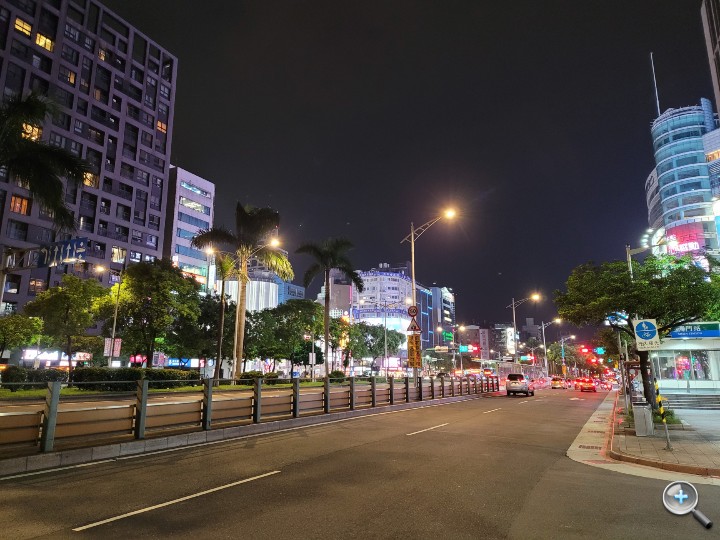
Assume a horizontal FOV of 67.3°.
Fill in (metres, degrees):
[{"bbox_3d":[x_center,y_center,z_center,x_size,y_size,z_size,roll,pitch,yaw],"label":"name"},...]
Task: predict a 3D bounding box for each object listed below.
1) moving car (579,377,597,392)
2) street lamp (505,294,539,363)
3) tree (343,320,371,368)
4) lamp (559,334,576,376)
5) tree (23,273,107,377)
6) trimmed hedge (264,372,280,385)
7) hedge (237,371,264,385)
[{"bbox_3d":[24.592,12.277,58.143,1.780,1.500,4.500,-5,-12,24],"label":"moving car"},{"bbox_3d":[17.848,7.823,59.072,3.200,10.060,0.450,-5,-12,24],"label":"street lamp"},{"bbox_3d":[-0.296,12.240,80.837,4.100,8.780,4.100,0,-11,0],"label":"tree"},{"bbox_3d":[50.751,21.875,132.270,3.600,11.166,0.500,-5,-12,24],"label":"lamp"},{"bbox_3d":[-22.175,4.746,41.822,5.800,8.620,5.800,-5,-12,24],"label":"tree"},{"bbox_3d":[-8.217,10.265,50.608,0.950,1.140,1.250,-5,-12,24],"label":"trimmed hedge"},{"bbox_3d":[-8.559,8.508,42.660,1.400,1.050,1.700,-5,-12,24],"label":"hedge"}]

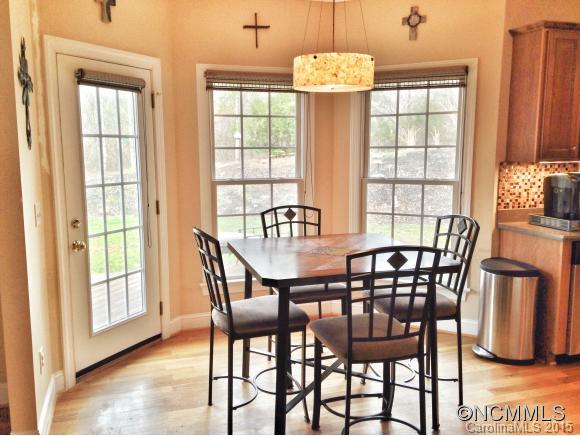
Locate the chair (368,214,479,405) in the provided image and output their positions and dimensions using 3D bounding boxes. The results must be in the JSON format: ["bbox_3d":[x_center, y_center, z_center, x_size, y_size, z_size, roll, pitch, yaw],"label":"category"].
[{"bbox_3d":[0.763,0.538,3.337,0.545,1.091,0.460,-2,8,-14],"label":"chair"}]

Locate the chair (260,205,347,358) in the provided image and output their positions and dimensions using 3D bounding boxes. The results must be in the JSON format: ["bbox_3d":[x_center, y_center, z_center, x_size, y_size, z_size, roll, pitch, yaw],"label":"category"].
[{"bbox_3d":[0.109,0.489,3.733,0.460,1.091,0.545,-3,8,-20],"label":"chair"}]

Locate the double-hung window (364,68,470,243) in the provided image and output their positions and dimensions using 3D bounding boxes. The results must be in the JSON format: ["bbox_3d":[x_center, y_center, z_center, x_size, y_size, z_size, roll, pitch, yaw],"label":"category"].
[{"bbox_3d":[0.984,-0.336,4.525,0.843,1.702,0.101,3,8,26],"label":"double-hung window"}]

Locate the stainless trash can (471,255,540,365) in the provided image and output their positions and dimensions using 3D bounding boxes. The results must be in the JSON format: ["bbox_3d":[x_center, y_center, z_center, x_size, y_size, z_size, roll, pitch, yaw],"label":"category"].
[{"bbox_3d":[1.517,0.663,4.002,0.333,0.662,0.455,-3,8,-17],"label":"stainless trash can"}]

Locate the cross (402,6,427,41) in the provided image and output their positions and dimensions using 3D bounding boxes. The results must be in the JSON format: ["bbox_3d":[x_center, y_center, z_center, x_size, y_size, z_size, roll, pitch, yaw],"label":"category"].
[{"bbox_3d":[0.970,-1.525,4.334,0.190,0.257,0.025,3,8,26],"label":"cross"}]

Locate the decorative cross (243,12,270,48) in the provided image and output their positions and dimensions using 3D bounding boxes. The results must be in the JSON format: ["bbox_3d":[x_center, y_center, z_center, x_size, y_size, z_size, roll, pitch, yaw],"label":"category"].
[{"bbox_3d":[-0.264,-1.500,4.425,0.232,0.275,0.020,-3,8,-19],"label":"decorative cross"}]

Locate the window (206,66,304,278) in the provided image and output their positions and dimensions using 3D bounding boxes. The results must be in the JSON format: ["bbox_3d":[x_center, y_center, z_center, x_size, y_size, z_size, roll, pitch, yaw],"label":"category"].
[{"bbox_3d":[-0.260,-0.342,4.610,0.853,1.702,0.101,-3,8,-19],"label":"window"}]

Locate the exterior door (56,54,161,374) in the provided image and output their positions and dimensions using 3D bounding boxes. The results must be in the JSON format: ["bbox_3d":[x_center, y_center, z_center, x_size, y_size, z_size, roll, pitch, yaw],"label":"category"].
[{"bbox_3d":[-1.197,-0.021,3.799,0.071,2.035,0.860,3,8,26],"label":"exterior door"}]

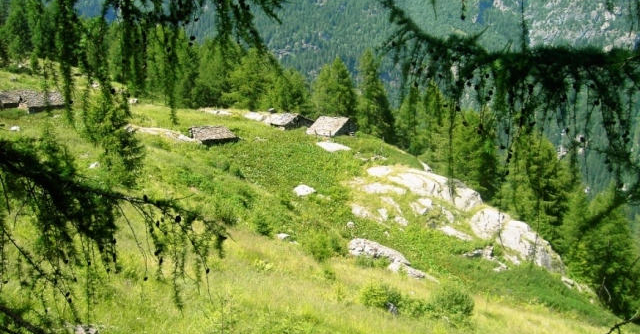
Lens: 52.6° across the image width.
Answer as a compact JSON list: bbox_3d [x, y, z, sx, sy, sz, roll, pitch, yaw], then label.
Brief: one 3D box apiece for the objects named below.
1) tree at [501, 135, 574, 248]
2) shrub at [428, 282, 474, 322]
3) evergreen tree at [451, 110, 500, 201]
[{"bbox_3d":[16.883,2.202,50.000,5.900,10.000,5.700,0,14,0],"label":"tree"},{"bbox_3d":[4.064,4.172,20.000,1.420,1.080,1.300,-1,12,0],"label":"shrub"},{"bbox_3d":[14.658,-0.613,61.000,4.800,10.000,4.700,0,14,0],"label":"evergreen tree"}]

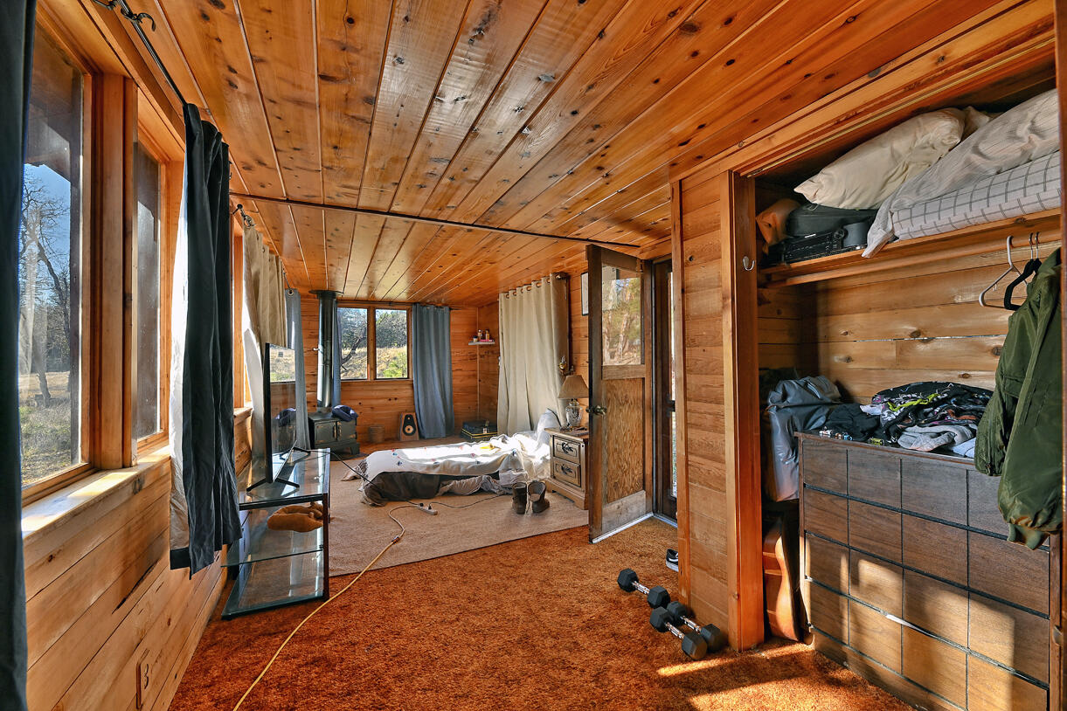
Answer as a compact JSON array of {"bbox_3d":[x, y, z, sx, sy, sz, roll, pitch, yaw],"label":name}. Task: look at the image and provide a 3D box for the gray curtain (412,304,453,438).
[{"bbox_3d":[-1.624,0.262,6.775,0.640,2.170,0.130,-1,-1,-26],"label":"gray curtain"}]

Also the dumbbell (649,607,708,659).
[{"bbox_3d":[0.645,1.229,1.856,0.088,0.080,0.258,-1,-1,-26],"label":"dumbbell"}]

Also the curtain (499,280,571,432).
[{"bbox_3d":[-0.090,0.200,5.101,0.180,2.150,1.700,0,-1,-26],"label":"curtain"}]

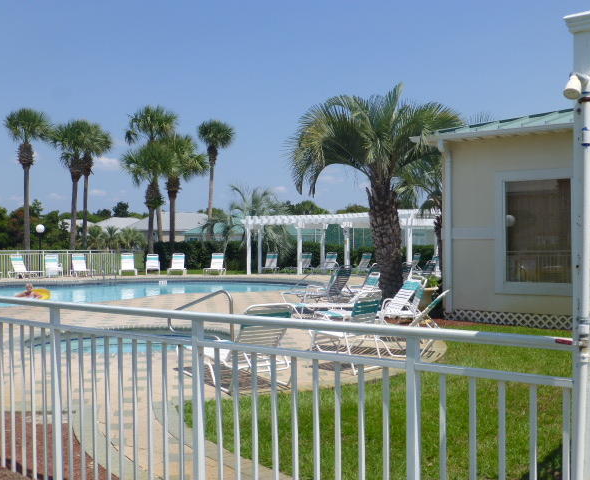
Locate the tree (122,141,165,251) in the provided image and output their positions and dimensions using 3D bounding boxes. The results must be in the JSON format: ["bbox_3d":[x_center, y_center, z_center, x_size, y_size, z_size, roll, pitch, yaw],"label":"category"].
[{"bbox_3d":[-8.089,-1.810,38.500,2.400,6.800,2.400,0,0,0],"label":"tree"}]

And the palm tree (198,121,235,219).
[{"bbox_3d":[-5.000,-2.980,46.000,2.450,9.200,2.450,0,0,0],"label":"palm tree"}]

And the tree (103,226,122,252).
[{"bbox_3d":[-18.900,-0.100,75.000,1.950,2.600,1.950,0,0,0],"label":"tree"}]

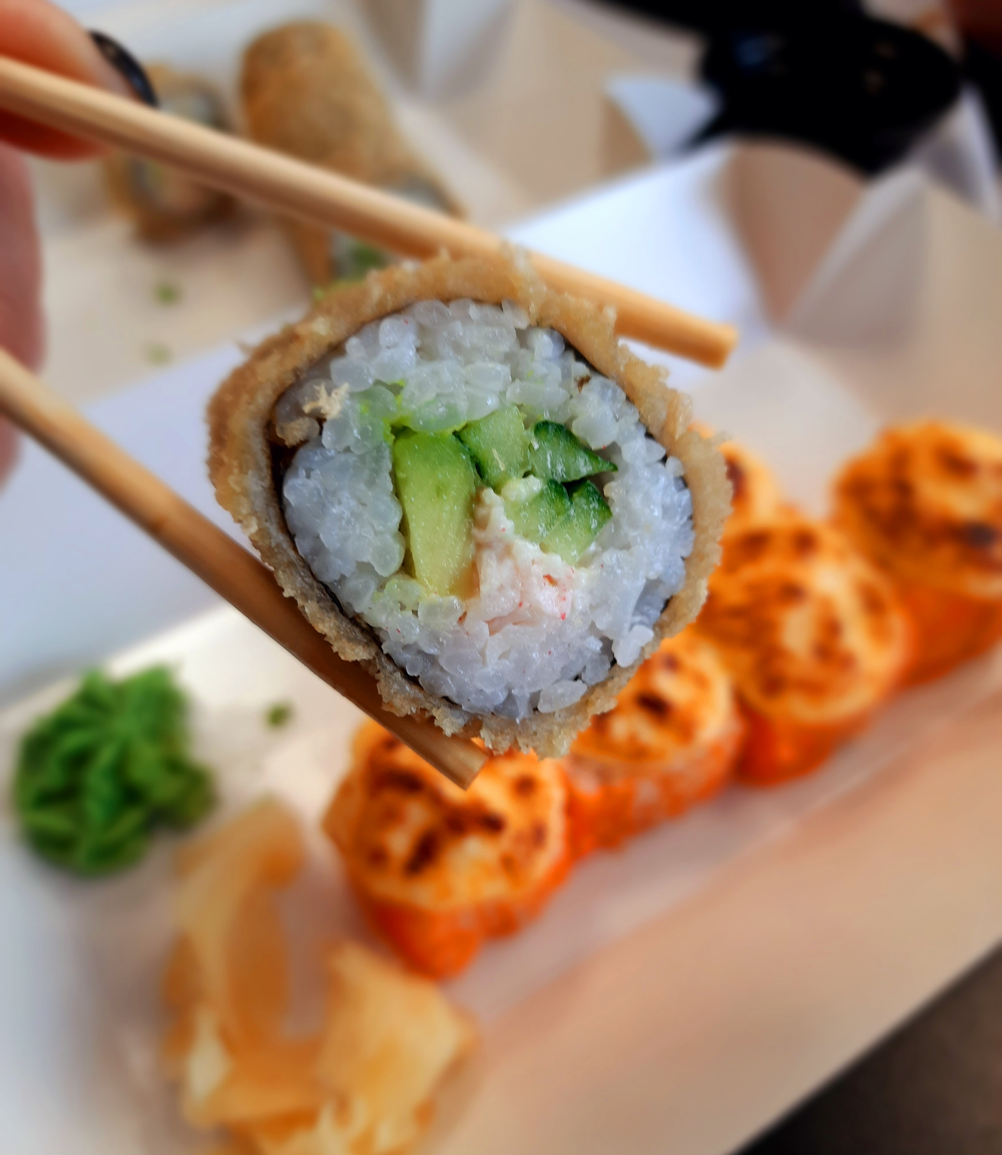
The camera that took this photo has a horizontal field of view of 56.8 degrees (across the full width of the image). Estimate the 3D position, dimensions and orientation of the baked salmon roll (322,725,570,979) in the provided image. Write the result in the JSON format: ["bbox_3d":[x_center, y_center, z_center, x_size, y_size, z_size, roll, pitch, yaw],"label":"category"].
[{"bbox_3d":[-0.011,0.057,0.197,0.047,0.038,0.047,0,55,0],"label":"baked salmon roll"}]

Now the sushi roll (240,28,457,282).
[{"bbox_3d":[-0.057,-0.152,0.336,0.050,0.050,0.088,-20,57,-13],"label":"sushi roll"}]

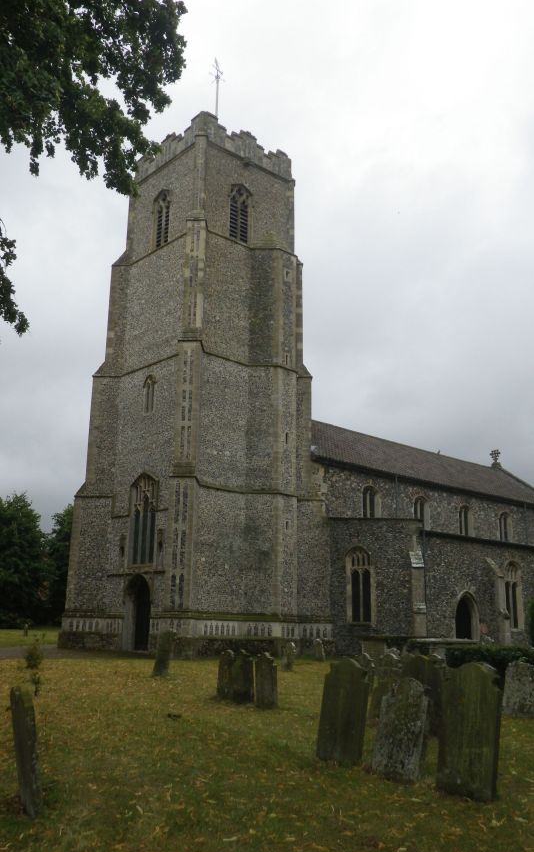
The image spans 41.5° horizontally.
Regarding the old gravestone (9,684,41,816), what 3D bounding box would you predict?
[{"bbox_3d":[-2.020,2.689,5.926,0.085,0.960,0.620,-3,-12,-28],"label":"old gravestone"}]

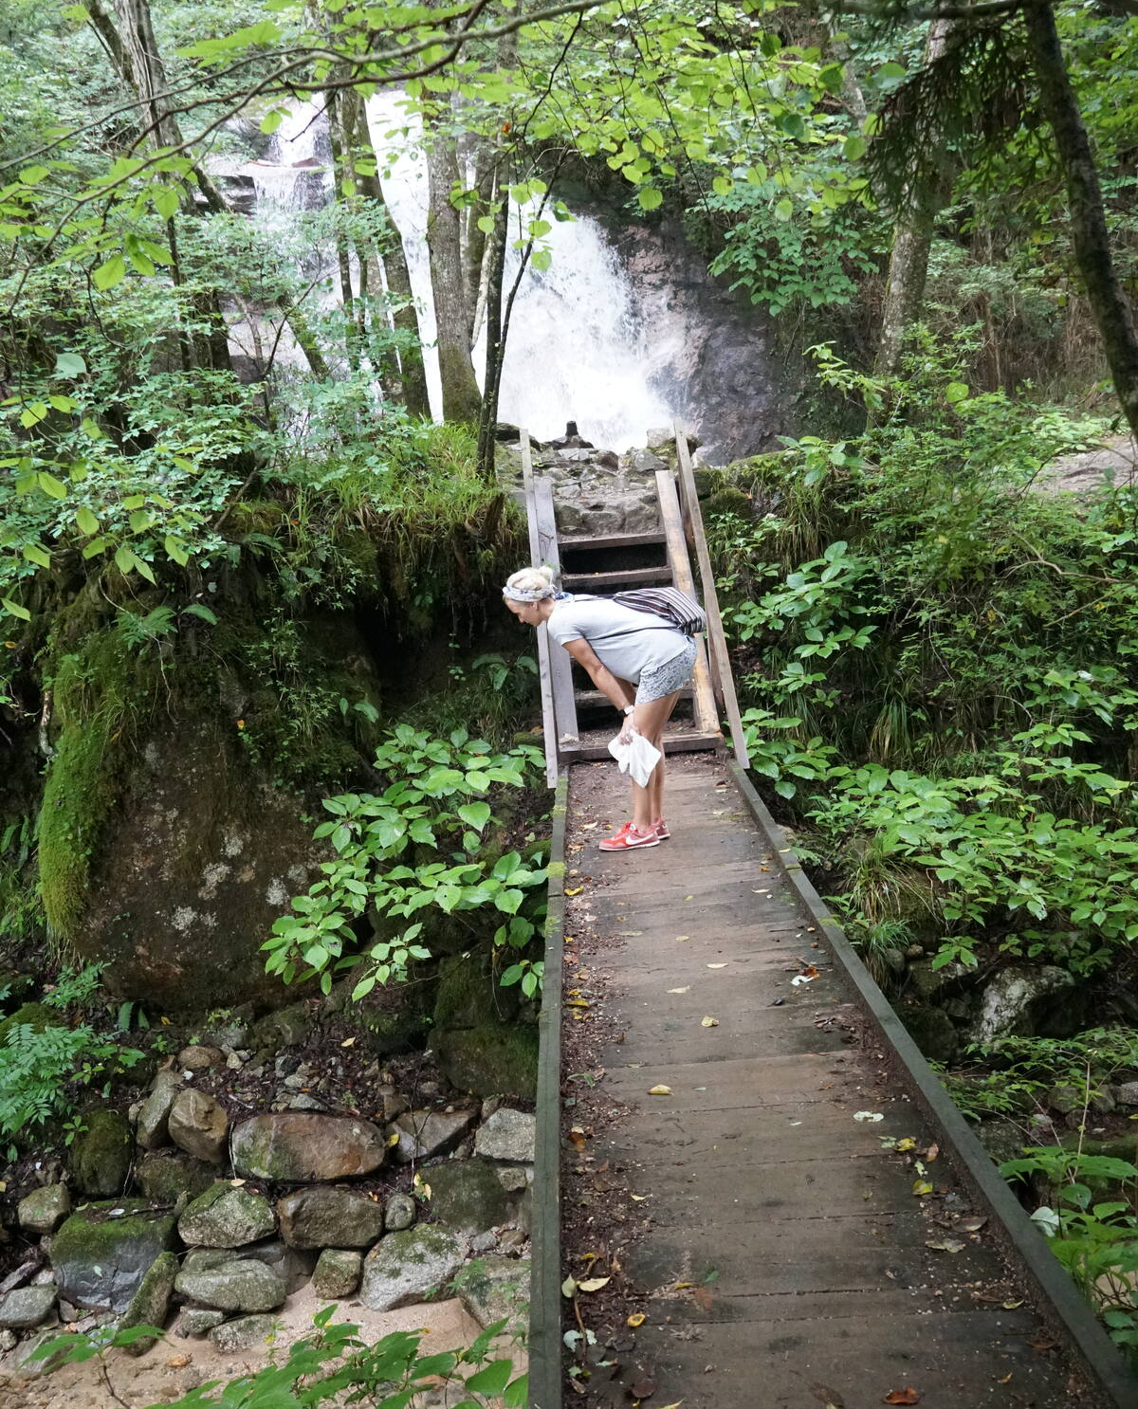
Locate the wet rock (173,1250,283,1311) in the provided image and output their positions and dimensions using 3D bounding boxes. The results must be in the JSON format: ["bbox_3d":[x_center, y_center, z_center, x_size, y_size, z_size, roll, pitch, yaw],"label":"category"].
[{"bbox_3d":[-1.429,2.433,6.600,0.470,0.230,0.340,-4,8,-13],"label":"wet rock"}]

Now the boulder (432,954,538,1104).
[{"bbox_3d":[-0.359,1.494,7.200,0.540,0.620,0.500,0,7,0],"label":"boulder"}]

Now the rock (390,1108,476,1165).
[{"bbox_3d":[-0.613,1.952,7.080,0.380,0.220,0.290,-4,8,-13],"label":"rock"}]

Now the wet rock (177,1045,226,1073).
[{"bbox_3d":[-1.691,1.632,7.200,0.220,0.130,0.180,-4,8,-13],"label":"wet rock"}]

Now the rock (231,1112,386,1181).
[{"bbox_3d":[-1.122,1.907,6.750,0.650,0.280,0.380,0,7,0],"label":"rock"}]

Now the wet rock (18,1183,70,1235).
[{"bbox_3d":[-2.198,2.113,6.550,0.210,0.190,0.210,0,7,0],"label":"wet rock"}]

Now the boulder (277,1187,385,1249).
[{"bbox_3d":[-1.035,2.234,6.800,0.460,0.250,0.340,-4,8,-13],"label":"boulder"}]

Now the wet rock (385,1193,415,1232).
[{"bbox_3d":[-0.736,2.215,6.820,0.135,0.160,0.140,-4,8,-13],"label":"wet rock"}]

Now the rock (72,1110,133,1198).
[{"bbox_3d":[-2.006,1.936,6.730,0.260,0.370,0.280,-4,8,-13],"label":"rock"}]

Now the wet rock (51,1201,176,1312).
[{"bbox_3d":[-1.878,2.273,6.450,0.500,0.380,0.420,0,7,0],"label":"wet rock"}]

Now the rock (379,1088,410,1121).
[{"bbox_3d":[-0.796,1.828,7.150,0.140,0.140,0.130,-4,8,-13],"label":"rock"}]

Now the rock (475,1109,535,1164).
[{"bbox_3d":[-0.267,1.878,6.800,0.280,0.220,0.270,0,7,0],"label":"rock"}]

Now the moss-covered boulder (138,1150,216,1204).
[{"bbox_3d":[-1.689,2.040,6.750,0.350,0.240,0.320,0,7,0],"label":"moss-covered boulder"}]

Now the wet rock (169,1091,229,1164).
[{"bbox_3d":[-1.618,1.854,6.850,0.260,0.270,0.270,0,7,0],"label":"wet rock"}]

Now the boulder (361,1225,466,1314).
[{"bbox_3d":[-0.678,2.444,6.770,0.450,0.330,0.370,-4,8,-13],"label":"boulder"}]

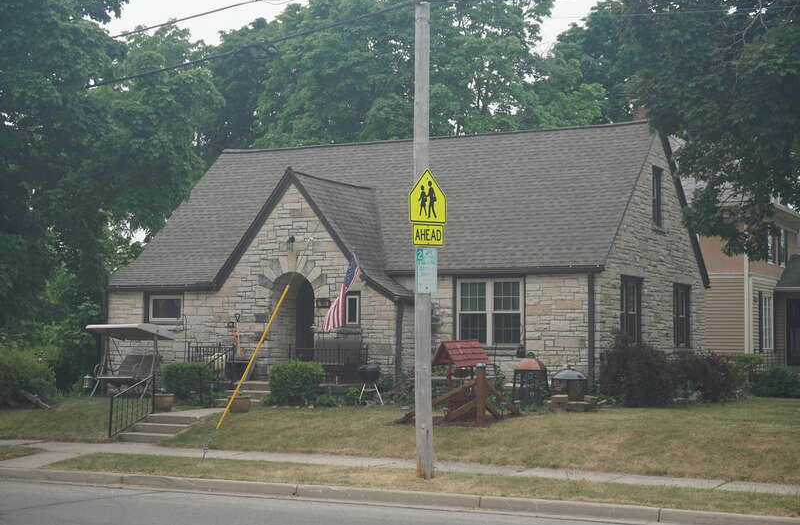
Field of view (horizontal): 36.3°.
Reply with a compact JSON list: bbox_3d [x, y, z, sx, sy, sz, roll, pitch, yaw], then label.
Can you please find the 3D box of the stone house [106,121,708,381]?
[{"bbox_3d":[0.287,-0.126,32.766,13.270,6.620,10.962,-1,-3,26],"label":"stone house"}]

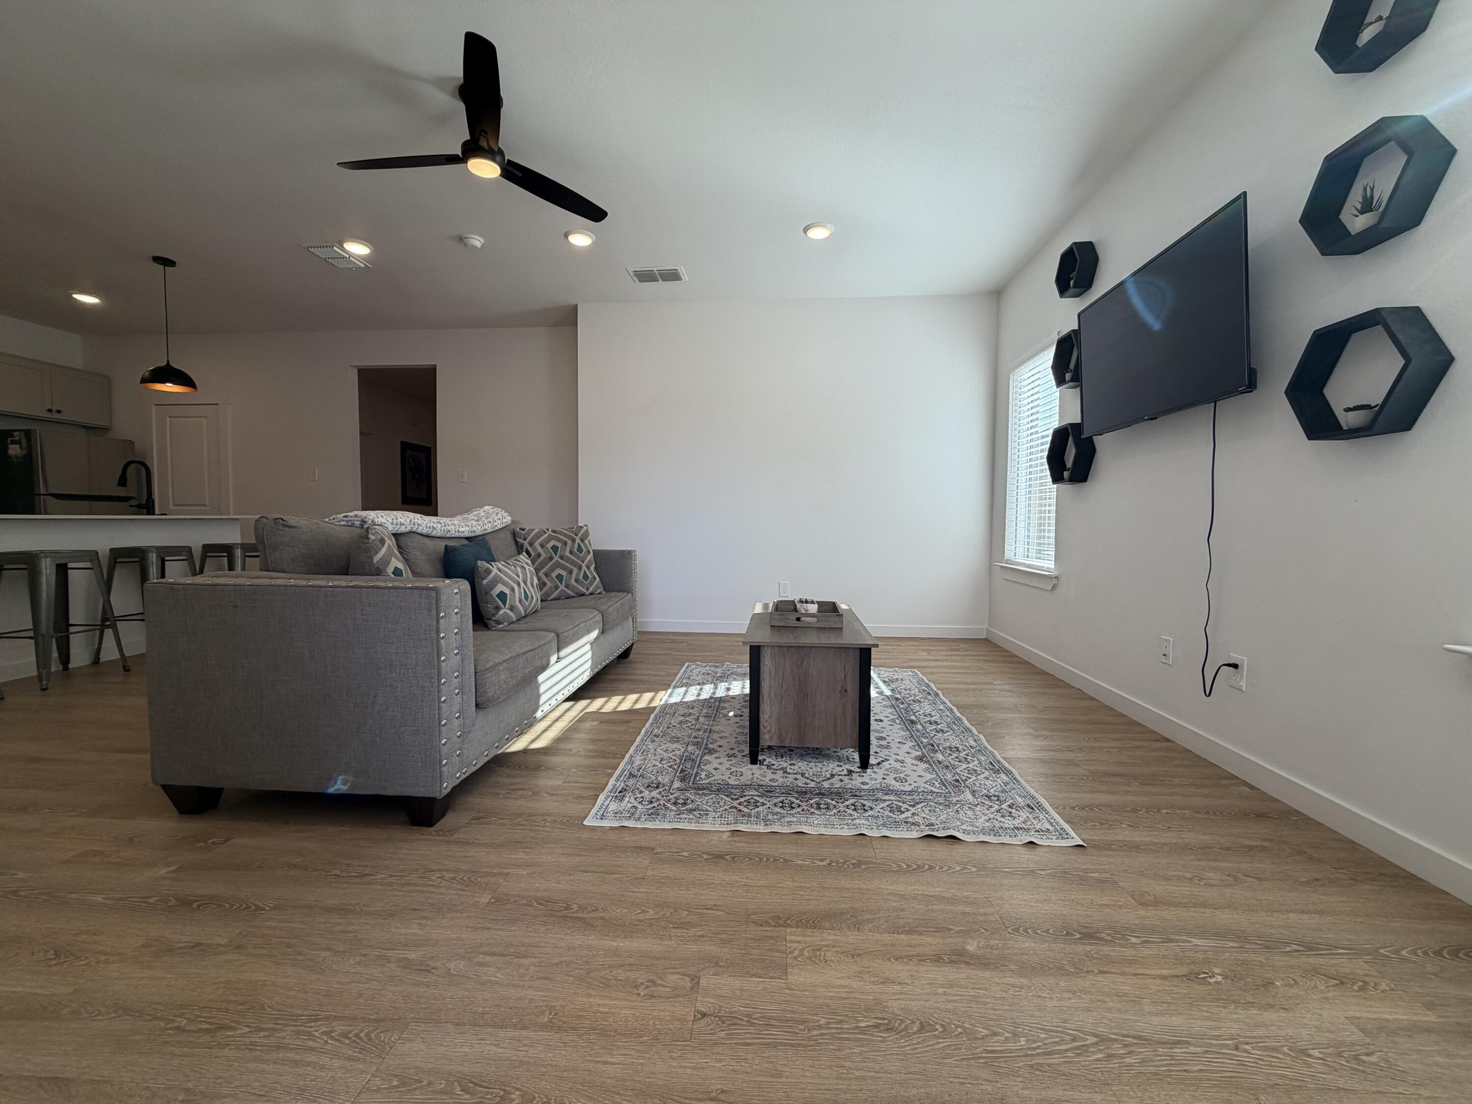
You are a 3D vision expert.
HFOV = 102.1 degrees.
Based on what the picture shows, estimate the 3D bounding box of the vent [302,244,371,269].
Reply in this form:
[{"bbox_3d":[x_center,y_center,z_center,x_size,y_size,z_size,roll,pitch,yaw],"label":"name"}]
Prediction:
[{"bbox_3d":[-2.732,-2.012,4.076,0.263,0.021,0.365,0,3,4],"label":"vent"}]

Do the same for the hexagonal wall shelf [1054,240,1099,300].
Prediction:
[{"bbox_3d":[1.936,-1.598,3.386,0.100,0.248,0.283,0,3,4],"label":"hexagonal wall shelf"}]

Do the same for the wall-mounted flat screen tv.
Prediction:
[{"bbox_3d":[1.774,-0.885,2.517,0.080,0.648,1.115,-3,2,5],"label":"wall-mounted flat screen tv"}]

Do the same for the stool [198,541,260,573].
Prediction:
[{"bbox_3d":[-3.971,0.313,4.751,0.422,0.754,0.422,0,3,4],"label":"stool"}]

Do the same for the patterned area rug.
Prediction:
[{"bbox_3d":[0.349,0.806,2.867,1.512,0.009,2.093,0,3,3],"label":"patterned area rug"}]

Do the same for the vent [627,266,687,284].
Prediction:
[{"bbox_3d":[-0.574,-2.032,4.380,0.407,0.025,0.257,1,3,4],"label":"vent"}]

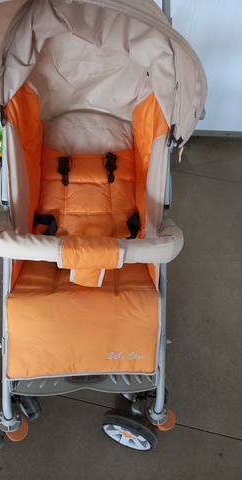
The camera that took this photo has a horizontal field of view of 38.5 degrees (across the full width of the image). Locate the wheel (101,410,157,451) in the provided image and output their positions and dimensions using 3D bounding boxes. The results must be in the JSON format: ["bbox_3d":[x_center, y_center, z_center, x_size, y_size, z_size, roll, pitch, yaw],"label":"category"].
[{"bbox_3d":[0.024,0.552,1.000,0.167,0.167,0.039,18,45,12],"label":"wheel"}]

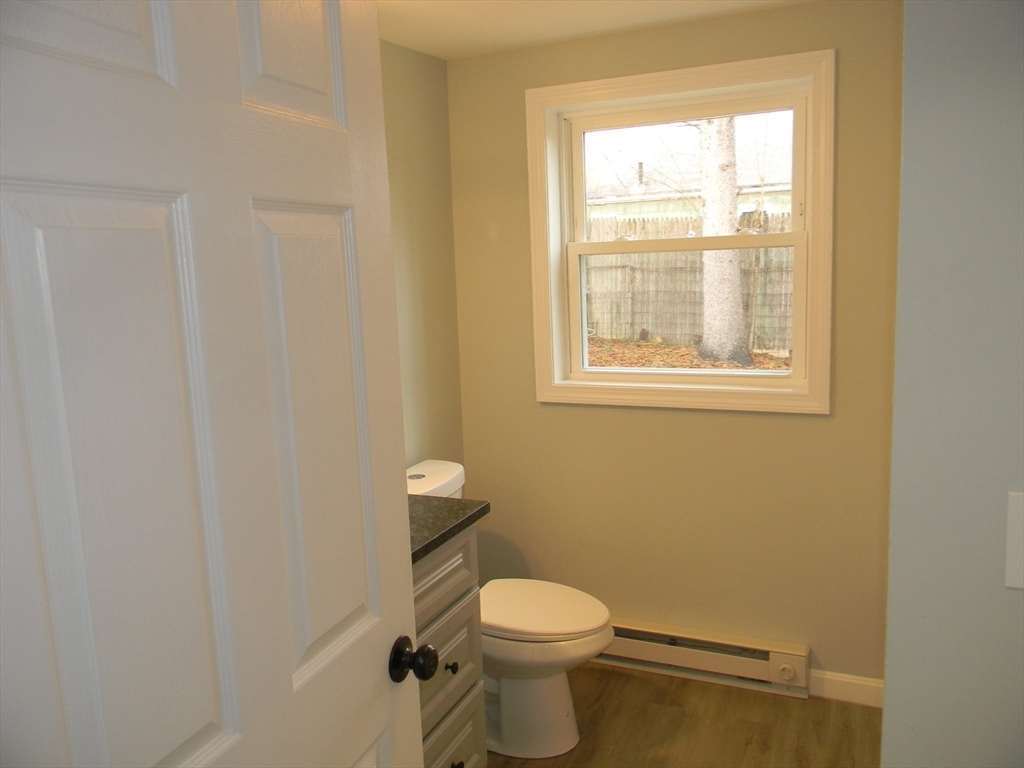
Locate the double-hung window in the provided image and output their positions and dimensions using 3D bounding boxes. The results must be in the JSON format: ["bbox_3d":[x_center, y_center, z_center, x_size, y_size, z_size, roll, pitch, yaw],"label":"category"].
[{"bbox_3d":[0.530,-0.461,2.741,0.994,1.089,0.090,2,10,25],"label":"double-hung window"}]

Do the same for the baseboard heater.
[{"bbox_3d":[0.551,0.948,2.912,0.920,0.185,0.070,2,10,25],"label":"baseboard heater"}]

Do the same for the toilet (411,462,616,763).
[{"bbox_3d":[-0.030,0.707,2.620,0.742,0.800,0.396,2,10,25],"label":"toilet"}]

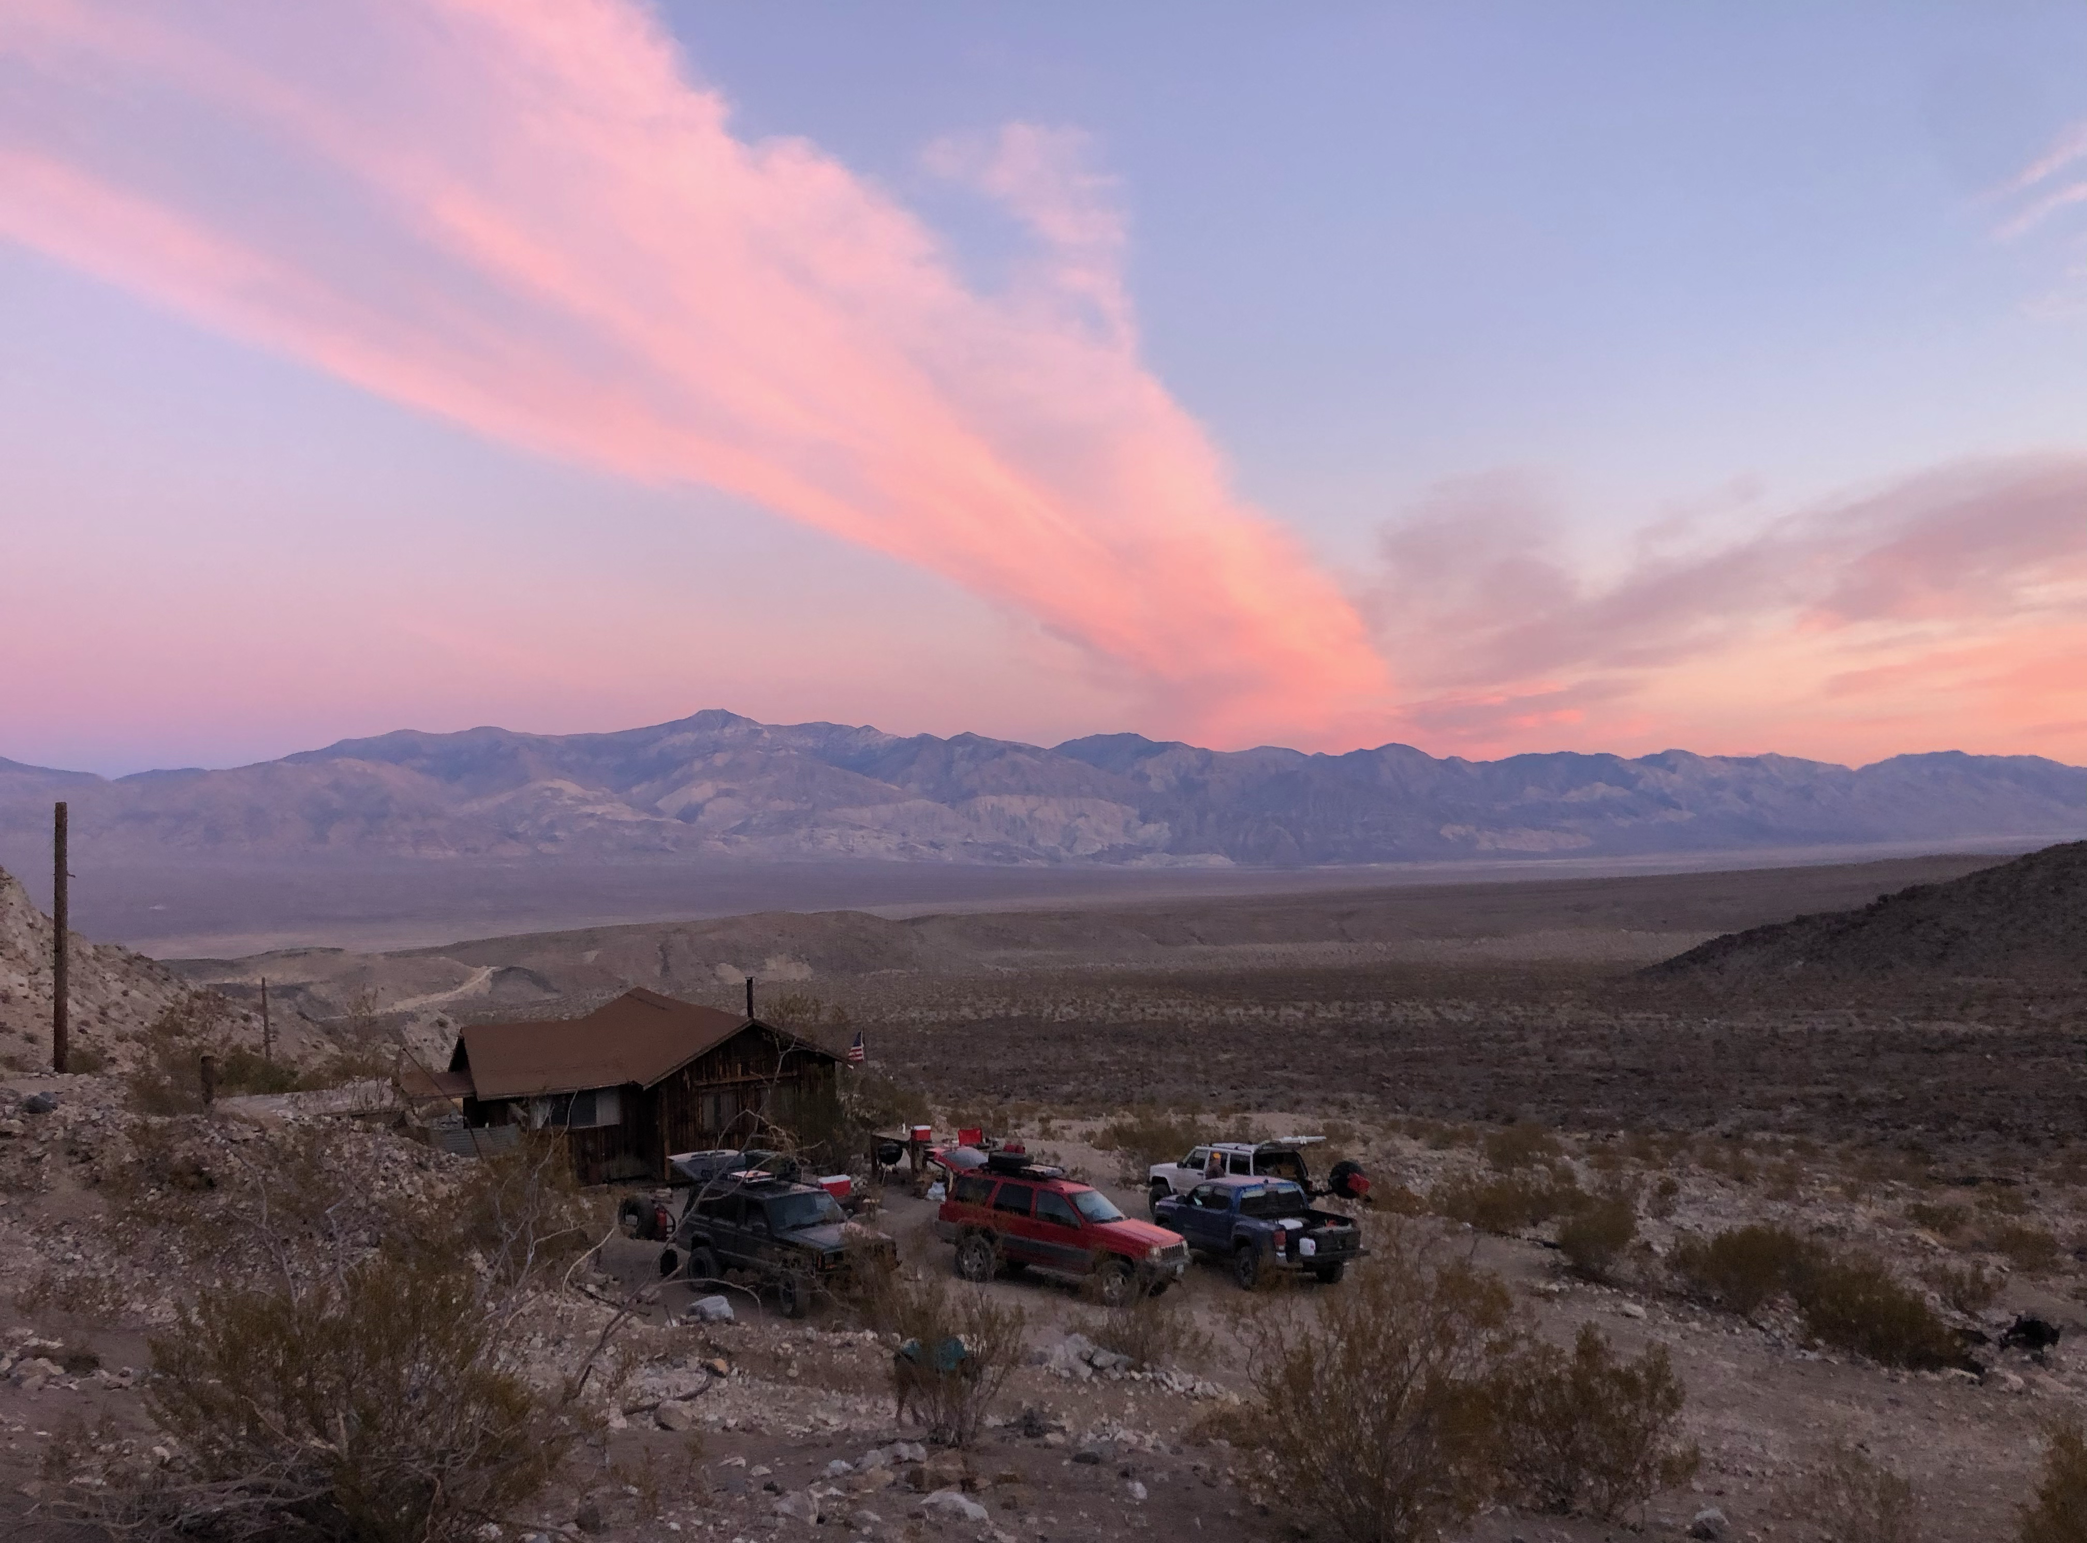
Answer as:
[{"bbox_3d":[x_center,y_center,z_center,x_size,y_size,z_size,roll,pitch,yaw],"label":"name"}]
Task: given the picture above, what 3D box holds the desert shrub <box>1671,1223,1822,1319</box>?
[{"bbox_3d":[12.859,9.147,31.000,2.670,1.590,2.140,0,-2,0],"label":"desert shrub"}]

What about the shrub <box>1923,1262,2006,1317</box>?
[{"bbox_3d":[16.916,9.506,31.000,1.450,0.970,1.310,0,-2,0],"label":"shrub"}]

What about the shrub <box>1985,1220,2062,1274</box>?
[{"bbox_3d":[21.361,10.369,36.818,1.700,1.120,1.500,-1,-2,30],"label":"shrub"}]

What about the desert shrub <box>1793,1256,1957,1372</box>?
[{"bbox_3d":[13.338,8.525,27.027,2.650,1.700,2.100,-1,-2,26],"label":"desert shrub"}]

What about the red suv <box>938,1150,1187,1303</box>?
[{"bbox_3d":[0.360,8.149,29.816,4.520,1.930,1.820,0,-8,29],"label":"red suv"}]

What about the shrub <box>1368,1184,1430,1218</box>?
[{"bbox_3d":[8.610,10.358,40.812,1.500,0.800,1.300,0,-2,12],"label":"shrub"}]

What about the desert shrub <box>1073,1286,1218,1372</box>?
[{"bbox_3d":[1.328,7.256,22.000,1.700,1.090,1.440,0,-2,0],"label":"desert shrub"}]

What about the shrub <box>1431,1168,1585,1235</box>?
[{"bbox_3d":[10.661,9.849,38.822,3.400,1.400,2.200,0,-2,15],"label":"shrub"}]

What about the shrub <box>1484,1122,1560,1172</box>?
[{"bbox_3d":[14.481,11.329,51.000,2.200,1.450,1.980,0,-2,0],"label":"shrub"}]

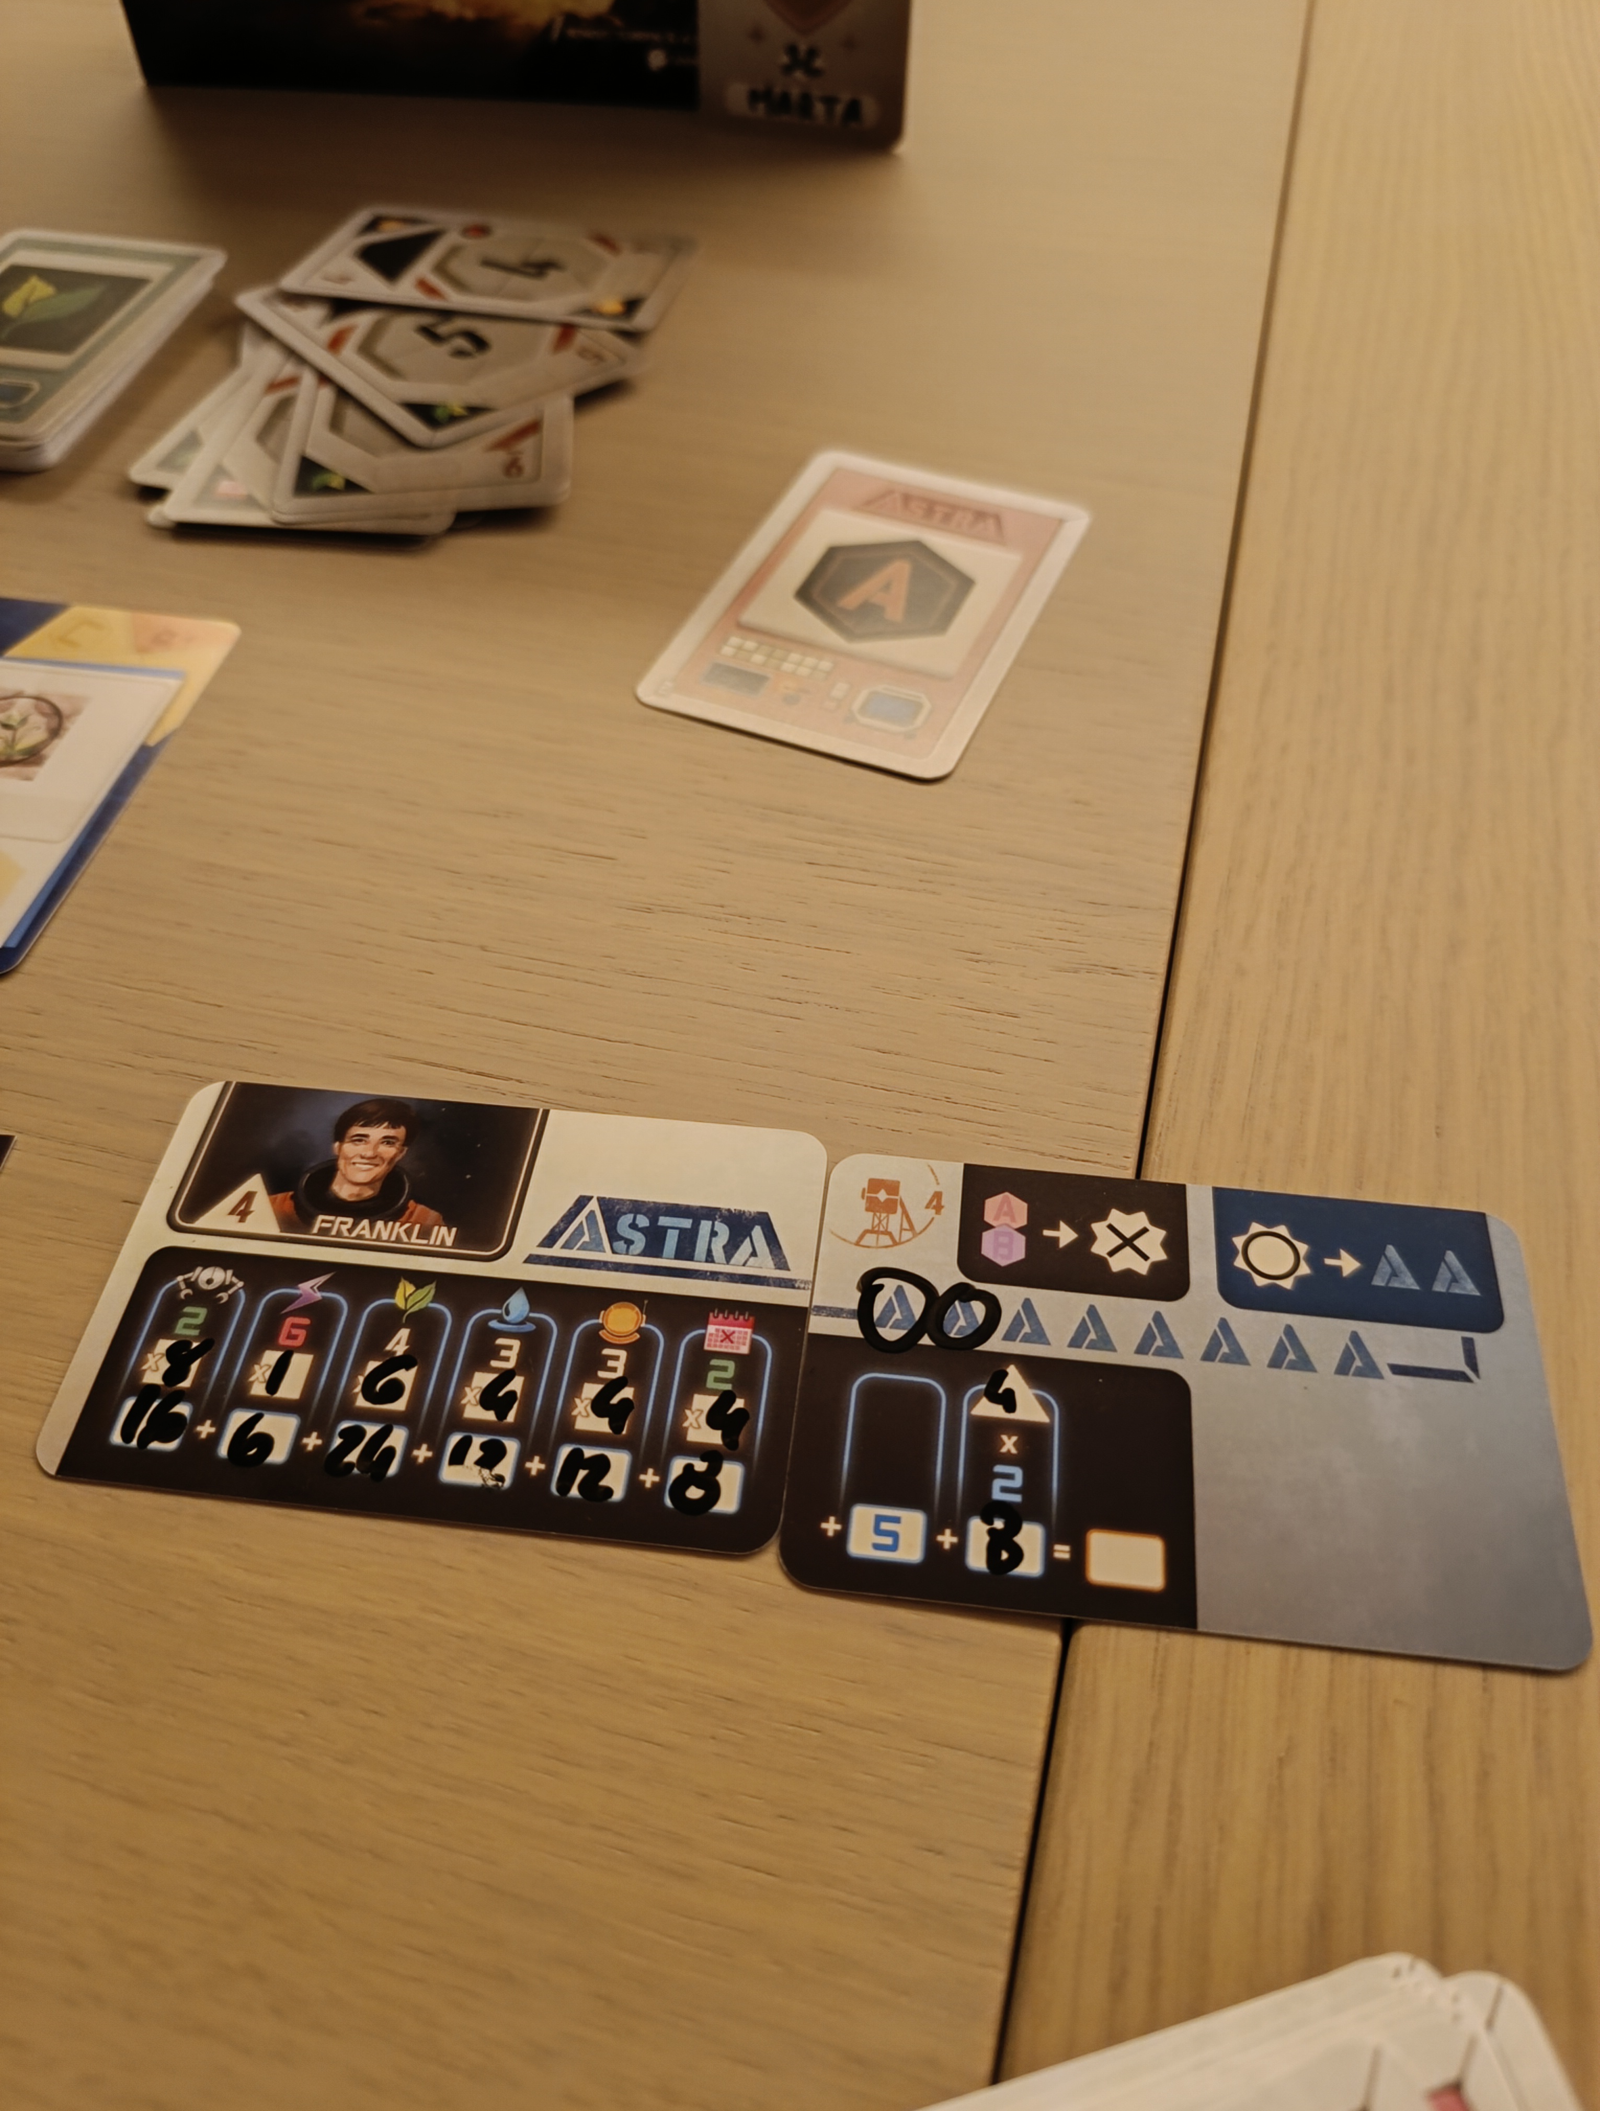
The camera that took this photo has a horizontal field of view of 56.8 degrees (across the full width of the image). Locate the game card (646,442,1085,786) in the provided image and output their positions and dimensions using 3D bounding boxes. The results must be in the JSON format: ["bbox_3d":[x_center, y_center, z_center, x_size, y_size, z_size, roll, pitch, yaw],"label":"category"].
[{"bbox_3d":[0.015,-0.091,0.294,0.063,0.001,0.088,19,57,16],"label":"game card"}]

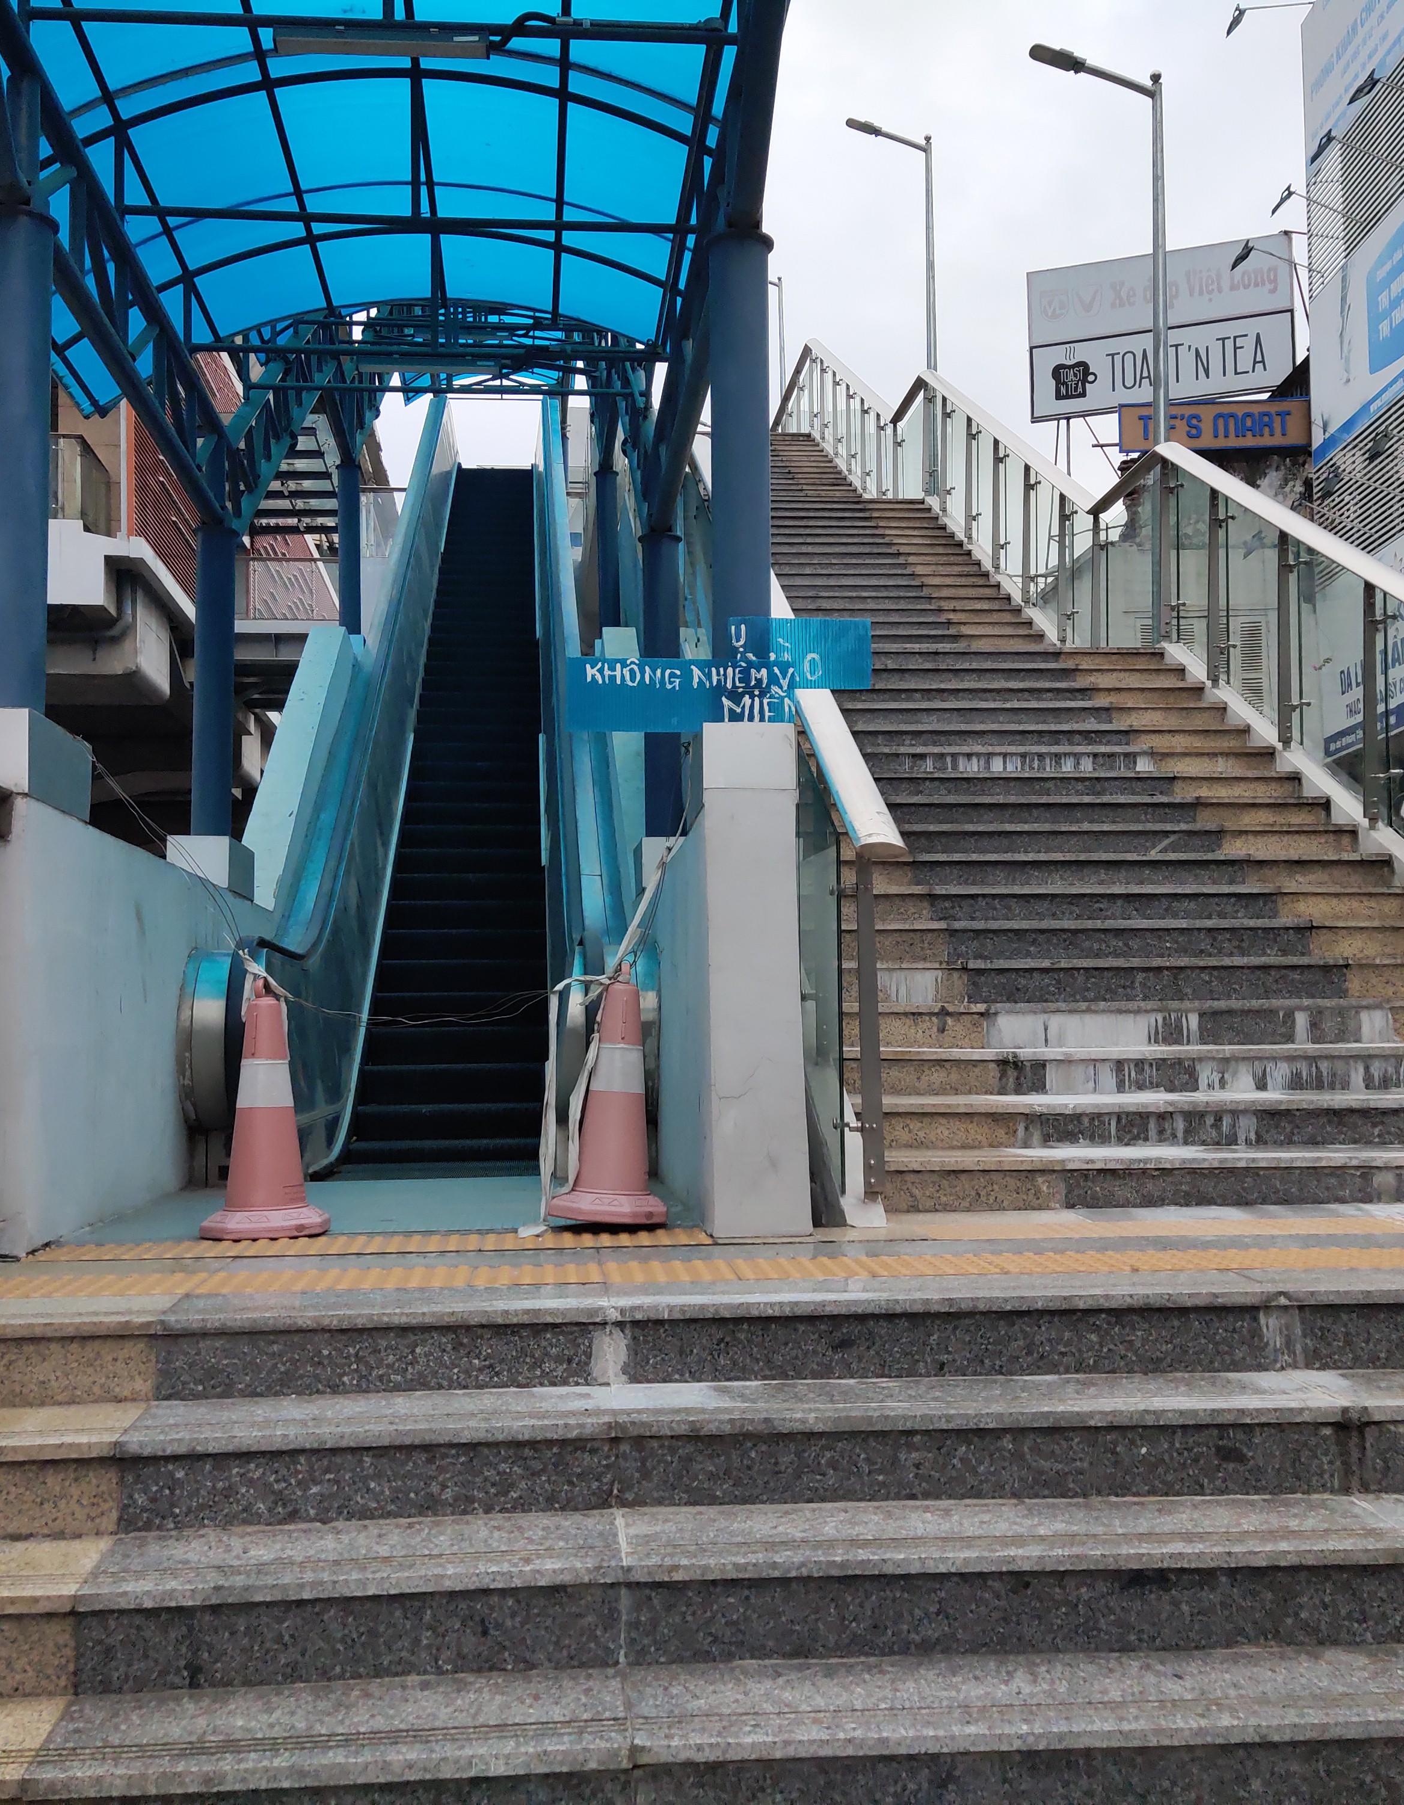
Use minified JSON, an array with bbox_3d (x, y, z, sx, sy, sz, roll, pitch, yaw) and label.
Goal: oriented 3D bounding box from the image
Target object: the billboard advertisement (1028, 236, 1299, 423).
[{"bbox_3d":[6.314,-7.931,24.016,3.533,2.147,0.250,-2,-4,20],"label":"billboard advertisement"}]

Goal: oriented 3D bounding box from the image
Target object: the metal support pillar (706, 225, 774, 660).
[{"bbox_3d":[0.106,-1.163,4.827,0.180,1.409,0.180,0,-4,-6],"label":"metal support pillar"}]

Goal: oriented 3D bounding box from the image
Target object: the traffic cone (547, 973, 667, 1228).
[{"bbox_3d":[-0.249,0.542,4.750,0.345,0.690,0.345,3,-5,-6],"label":"traffic cone"}]

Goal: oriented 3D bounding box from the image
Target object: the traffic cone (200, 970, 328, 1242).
[{"bbox_3d":[-1.177,0.548,4.670,0.350,0.690,0.350,0,-4,-6],"label":"traffic cone"}]

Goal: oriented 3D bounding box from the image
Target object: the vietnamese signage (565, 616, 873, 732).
[{"bbox_3d":[0.050,-0.615,4.672,0.832,0.320,0.040,0,-4,-6],"label":"vietnamese signage"}]

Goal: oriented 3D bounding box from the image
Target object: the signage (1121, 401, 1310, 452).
[{"bbox_3d":[5.173,-4.797,17.501,1.875,0.489,0.200,-1,-4,6],"label":"signage"}]

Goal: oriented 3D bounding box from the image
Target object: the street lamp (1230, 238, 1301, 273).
[{"bbox_3d":[5.494,-6.298,16.900,0.700,0.320,0.220,0,-4,0],"label":"street lamp"}]

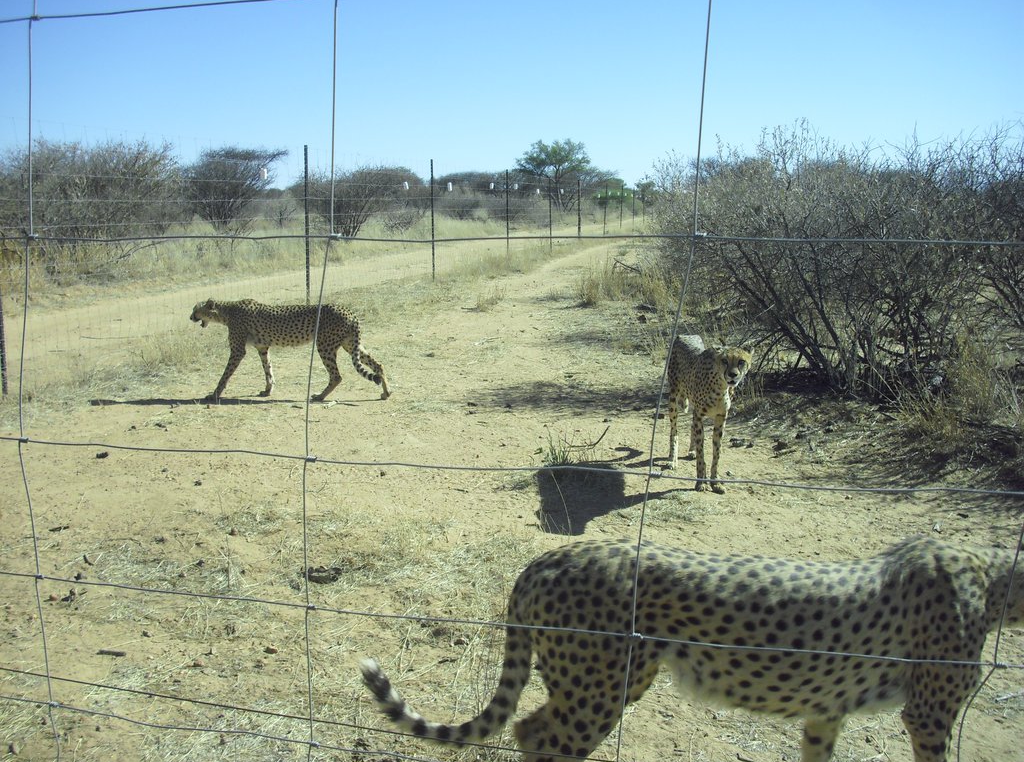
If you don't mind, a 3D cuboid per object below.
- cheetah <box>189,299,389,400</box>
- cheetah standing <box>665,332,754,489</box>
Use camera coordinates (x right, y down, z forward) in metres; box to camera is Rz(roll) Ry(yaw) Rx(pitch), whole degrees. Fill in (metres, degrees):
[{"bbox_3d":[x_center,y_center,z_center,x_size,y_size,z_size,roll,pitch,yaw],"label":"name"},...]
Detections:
[{"bbox_3d":[-1.680,-0.239,8.639,1.480,0.770,0.340,0,9,2],"label":"cheetah"},{"bbox_3d":[1.045,0.131,6.207,0.310,0.800,1.340,-1,9,-4],"label":"cheetah standing"}]

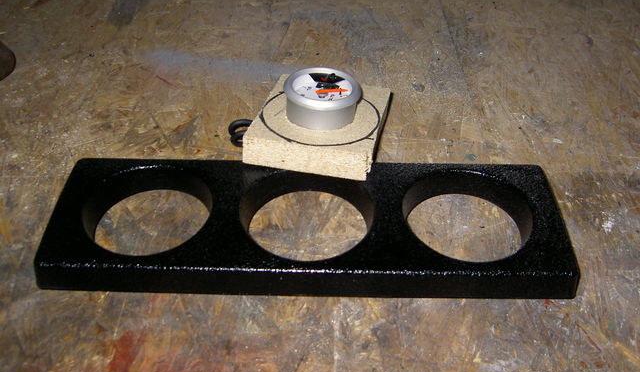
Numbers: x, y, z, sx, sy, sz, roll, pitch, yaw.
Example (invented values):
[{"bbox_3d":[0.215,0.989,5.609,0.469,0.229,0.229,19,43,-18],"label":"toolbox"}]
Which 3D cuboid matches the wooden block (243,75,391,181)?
[{"bbox_3d":[0.002,-0.051,0.508,0.096,0.022,0.112,9,36,9],"label":"wooden block"}]

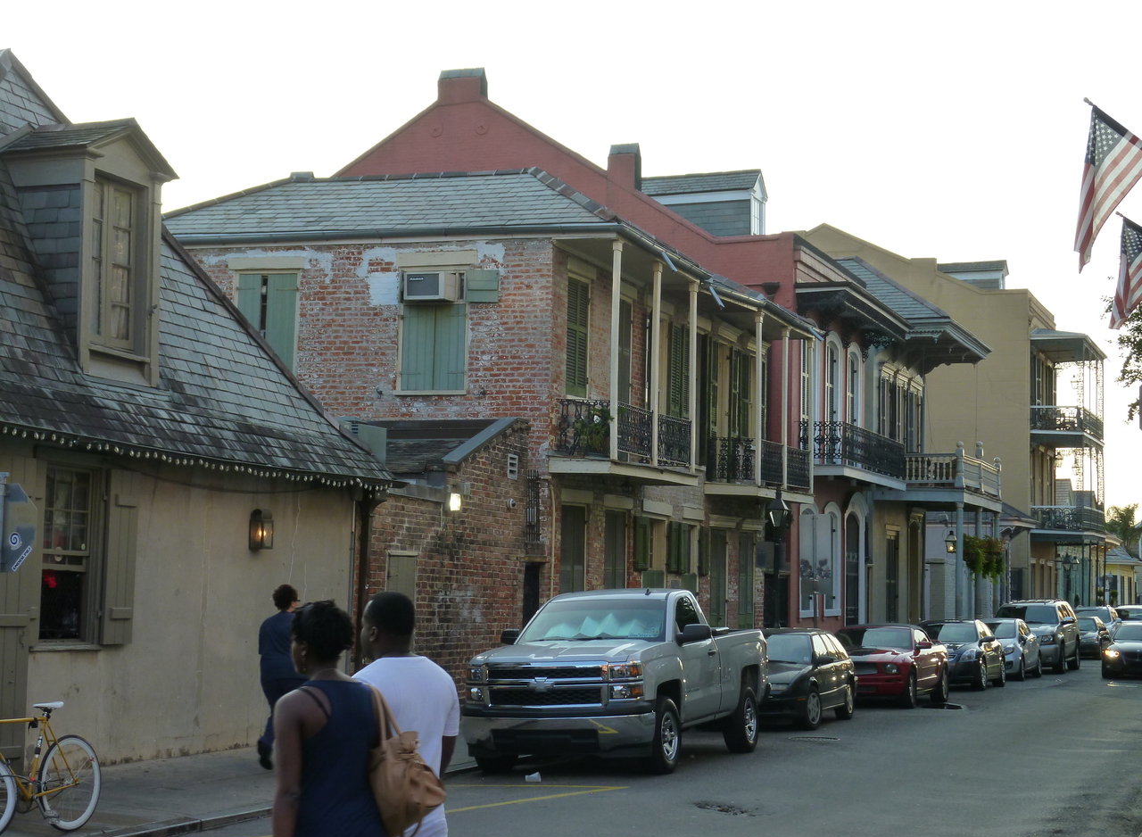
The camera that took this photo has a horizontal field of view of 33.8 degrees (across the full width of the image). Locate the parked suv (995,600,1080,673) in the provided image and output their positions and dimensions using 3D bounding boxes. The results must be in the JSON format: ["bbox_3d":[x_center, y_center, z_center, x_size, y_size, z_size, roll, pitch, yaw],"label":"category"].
[{"bbox_3d":[12.566,5.863,51.072,2.010,1.930,5.250,-1,-5,22],"label":"parked suv"}]

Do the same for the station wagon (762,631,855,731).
[{"bbox_3d":[3.133,3.844,28.238,1.700,1.400,4.480,0,-5,20],"label":"station wagon"}]

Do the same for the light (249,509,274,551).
[{"bbox_3d":[-3.271,1.171,19.860,0.160,0.460,0.240,-1,-6,22],"label":"light"}]

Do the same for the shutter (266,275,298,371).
[{"bbox_3d":[-4.568,-1.324,29.539,0.530,1.880,0.050,-1,-6,22],"label":"shutter"}]

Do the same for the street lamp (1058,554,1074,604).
[{"bbox_3d":[18.105,6.610,68.686,0.380,3.580,0.380,-1,-5,22],"label":"street lamp"}]

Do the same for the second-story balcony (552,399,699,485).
[{"bbox_3d":[0.934,0.450,29.836,0.990,1.130,4.190,-1,-5,22],"label":"second-story balcony"}]

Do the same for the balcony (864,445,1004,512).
[{"bbox_3d":[9.930,1.623,50.423,2.350,1.580,6.300,-1,-6,22],"label":"balcony"}]

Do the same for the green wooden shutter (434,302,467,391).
[{"bbox_3d":[-1.849,-1.091,28.804,0.515,1.303,0.050,-1,-5,22],"label":"green wooden shutter"}]

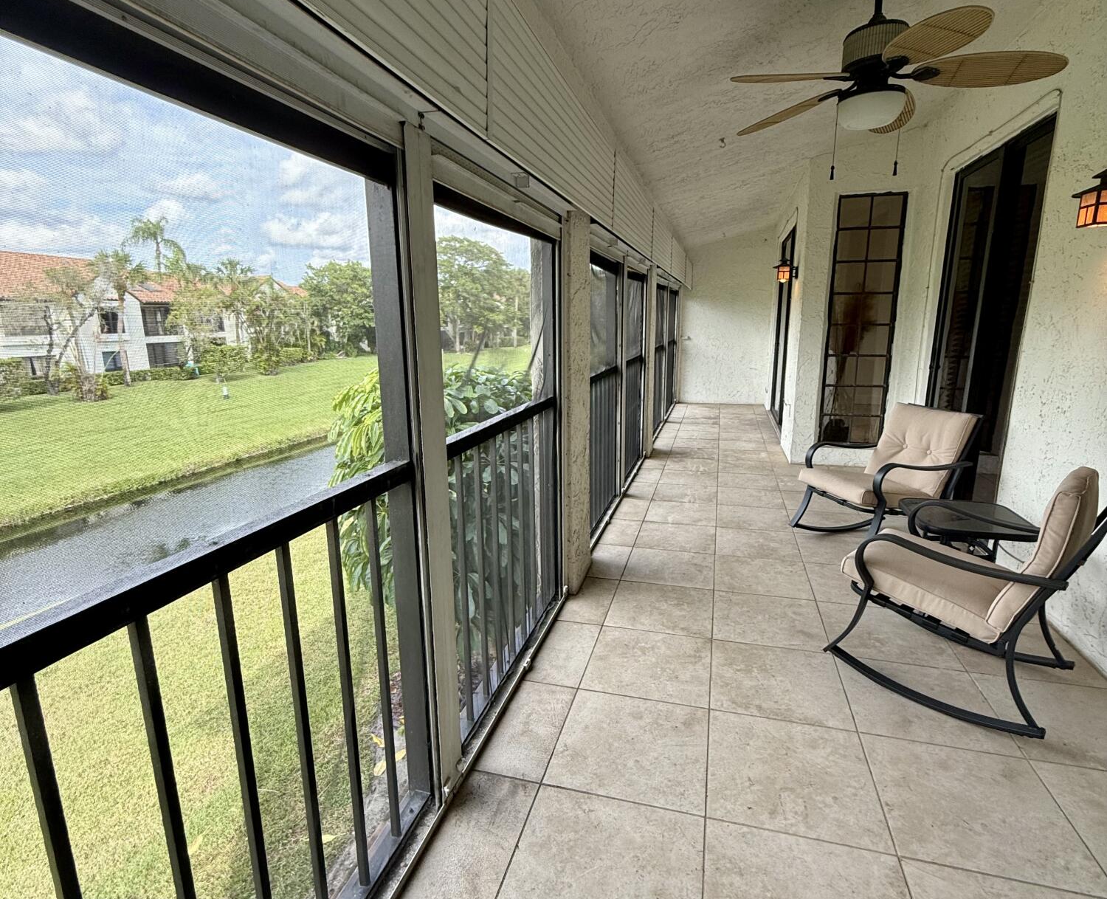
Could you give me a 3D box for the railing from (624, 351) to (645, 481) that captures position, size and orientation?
[{"bbox_3d":[0.757,-0.329,5.780,0.070,1.060,1.170,3,13,15],"label":"railing"}]

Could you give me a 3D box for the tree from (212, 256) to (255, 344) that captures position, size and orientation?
[{"bbox_3d":[-26.898,-11.445,50.000,3.200,8.900,3.200,-1,12,-1],"label":"tree"}]

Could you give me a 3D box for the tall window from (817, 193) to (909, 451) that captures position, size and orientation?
[{"bbox_3d":[2.882,-1.178,5.596,0.560,2.290,0.090,3,13,15],"label":"tall window"}]

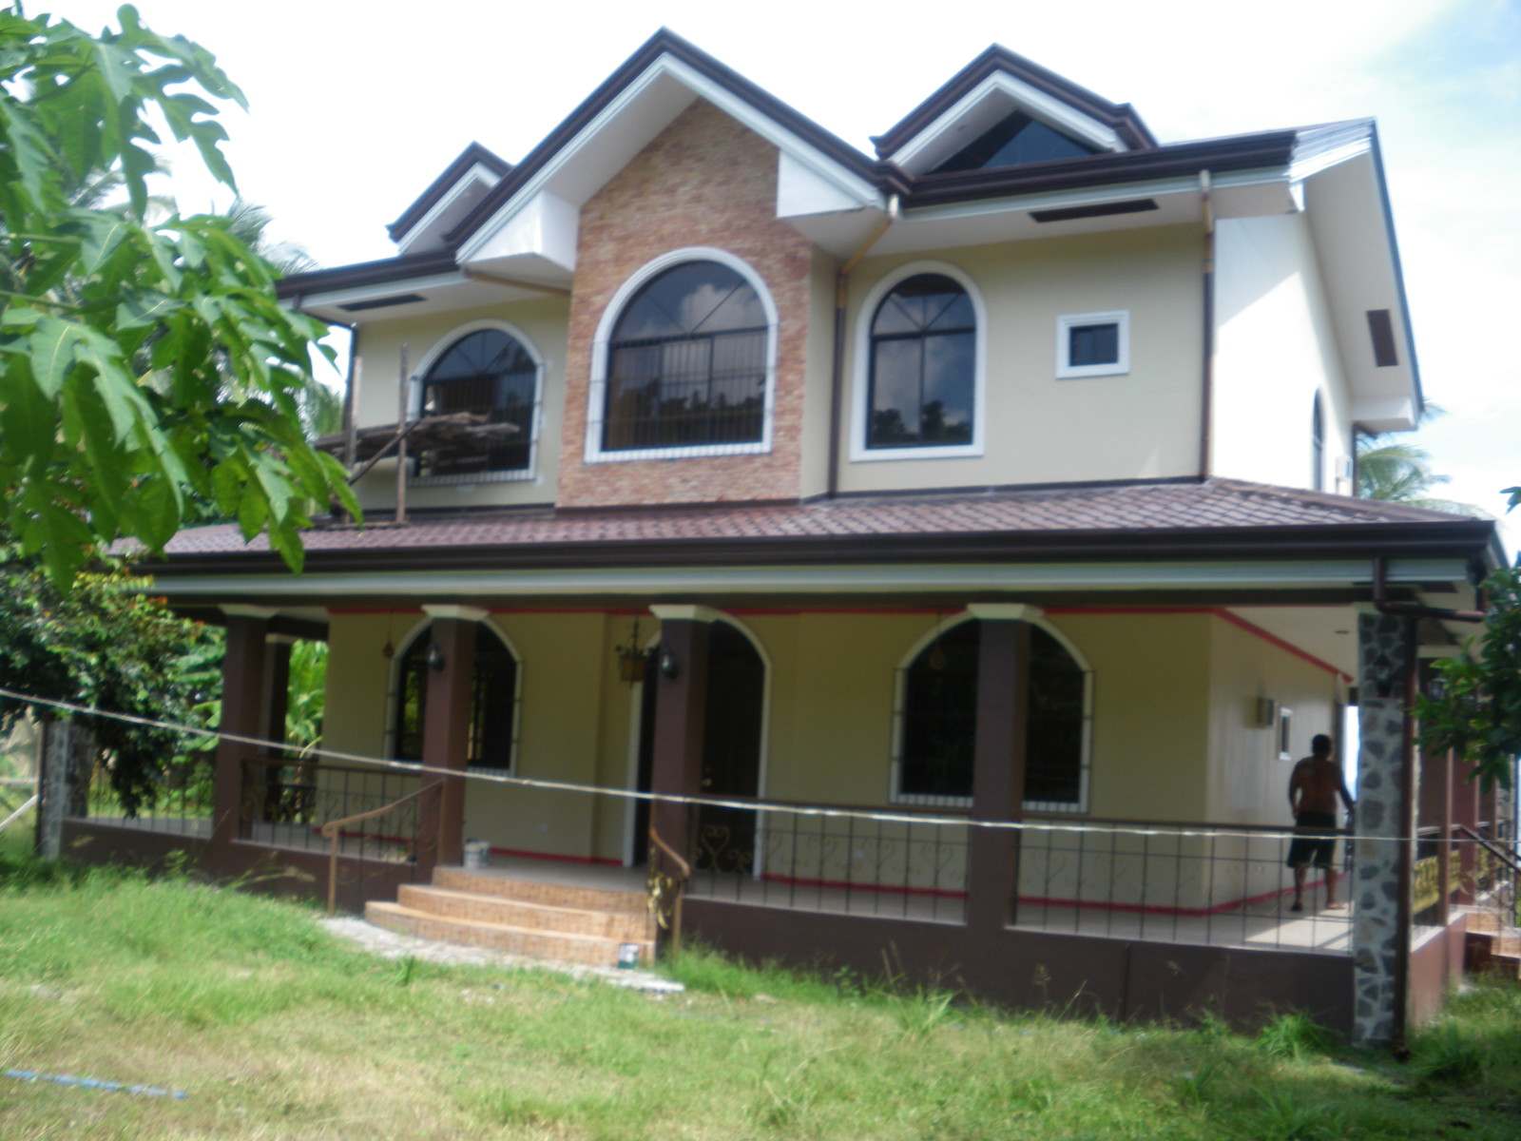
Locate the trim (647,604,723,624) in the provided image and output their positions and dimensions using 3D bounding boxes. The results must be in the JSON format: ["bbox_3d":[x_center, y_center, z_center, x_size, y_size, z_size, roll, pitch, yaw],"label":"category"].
[{"bbox_3d":[-0.663,0.401,14.208,0.495,0.126,0.495,-1,-8,29],"label":"trim"}]

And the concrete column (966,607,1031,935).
[{"bbox_3d":[1.844,1.530,12.155,0.311,2.509,0.311,-1,-8,29],"label":"concrete column"}]

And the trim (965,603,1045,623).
[{"bbox_3d":[1.918,0.349,12.308,0.477,0.139,0.477,-1,-8,29],"label":"trim"}]

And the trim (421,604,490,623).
[{"bbox_3d":[-2.988,0.431,15.513,0.495,0.126,0.495,-1,-8,29],"label":"trim"}]

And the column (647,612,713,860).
[{"bbox_3d":[-0.728,1.618,14.062,0.320,2.424,0.320,-1,-8,29],"label":"column"}]

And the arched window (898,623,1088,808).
[{"bbox_3d":[2.143,1.285,14.732,1.957,1.853,0.133,-1,-8,29],"label":"arched window"}]

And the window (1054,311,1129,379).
[{"bbox_3d":[3.093,-2.097,14.719,0.709,0.612,0.122,-1,-8,29],"label":"window"}]

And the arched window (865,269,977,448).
[{"bbox_3d":[1.659,-2.131,16.064,1.193,1.843,0.146,-1,-8,29],"label":"arched window"}]

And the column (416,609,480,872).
[{"bbox_3d":[-3.050,1.644,15.369,0.320,2.424,0.320,-1,-8,29],"label":"column"}]

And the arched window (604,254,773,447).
[{"bbox_3d":[-0.774,-2.271,16.693,2.047,2.047,0.146,-1,-8,29],"label":"arched window"}]

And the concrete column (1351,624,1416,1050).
[{"bbox_3d":[4.262,1.737,10.772,0.366,2.947,0.366,-1,-8,29],"label":"concrete column"}]

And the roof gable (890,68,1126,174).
[{"bbox_3d":[2.481,-4.156,15.065,2.331,0.966,1.054,-1,-8,29],"label":"roof gable"}]

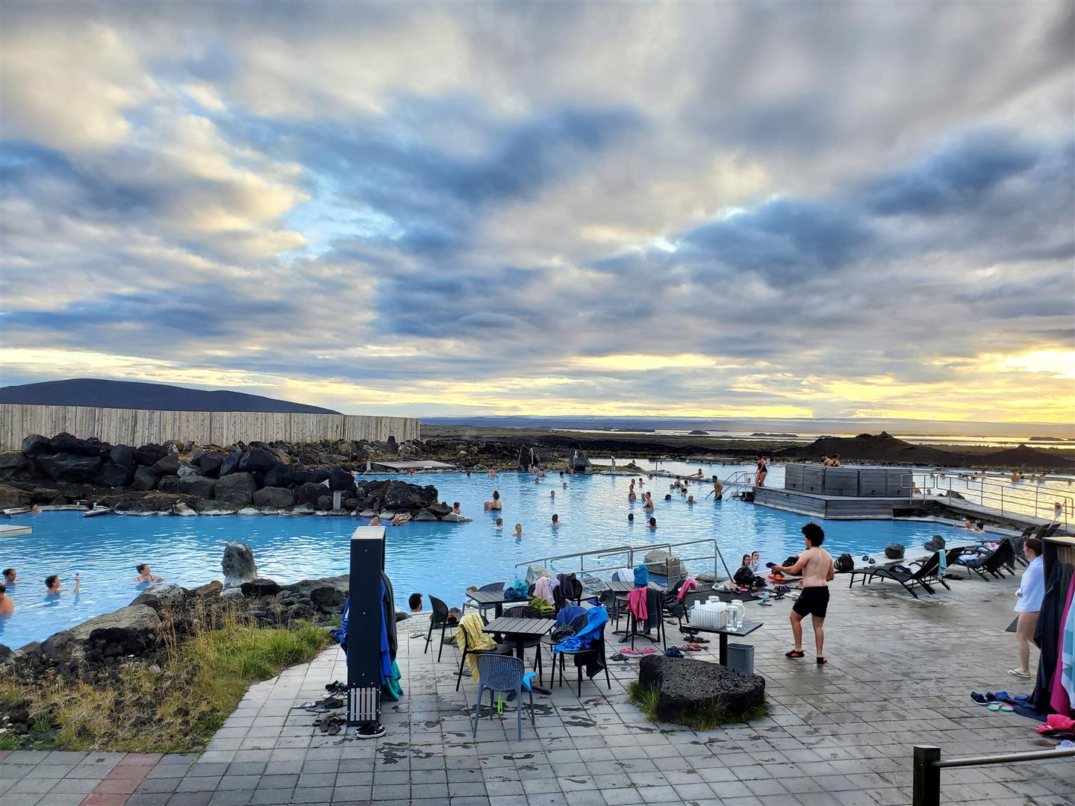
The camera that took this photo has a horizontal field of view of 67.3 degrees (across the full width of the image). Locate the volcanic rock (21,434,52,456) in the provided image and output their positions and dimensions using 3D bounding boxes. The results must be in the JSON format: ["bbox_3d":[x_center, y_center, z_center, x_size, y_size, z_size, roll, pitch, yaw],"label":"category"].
[{"bbox_3d":[-18.406,1.573,29.666,1.150,0.870,0.980,1,-2,-32],"label":"volcanic rock"}]

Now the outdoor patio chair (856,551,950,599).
[{"bbox_3d":[6.659,3.095,15.201,0.630,0.870,1.920,2,-2,-43],"label":"outdoor patio chair"}]

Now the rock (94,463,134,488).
[{"bbox_3d":[-17.247,2.943,32.900,1.590,1.080,1.250,1,-2,-28],"label":"rock"}]

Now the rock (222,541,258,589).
[{"bbox_3d":[-5.789,3.152,15.700,0.660,0.930,0.600,1,-2,-20],"label":"rock"}]

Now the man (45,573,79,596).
[{"bbox_3d":[-8.933,3.839,15.200,0.650,1.250,0.500,1,-1,-18],"label":"man"}]

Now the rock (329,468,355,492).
[{"bbox_3d":[-7.328,2.884,30.300,1.000,0.900,0.950,1,-1,-14],"label":"rock"}]

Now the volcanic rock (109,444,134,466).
[{"bbox_3d":[-17.420,2.197,33.800,1.120,0.930,1.000,1,-2,-27],"label":"volcanic rock"}]

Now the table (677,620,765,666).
[{"bbox_3d":[2.113,2.884,9.203,0.715,0.730,0.650,0,-2,34],"label":"table"}]

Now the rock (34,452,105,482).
[{"bbox_3d":[-18.250,2.507,31.500,2.550,1.200,1.500,1,-2,-30],"label":"rock"}]

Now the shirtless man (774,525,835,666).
[{"bbox_3d":[3.517,2.497,10.650,0.620,1.770,0.620,1,-2,-37],"label":"shirtless man"}]

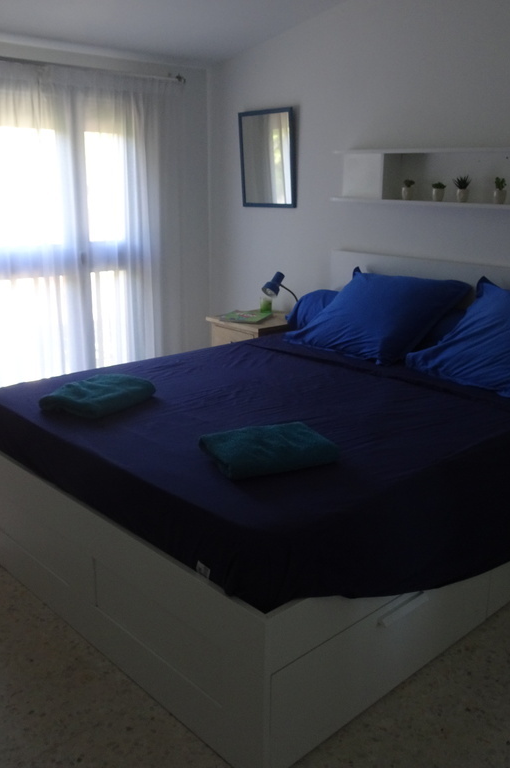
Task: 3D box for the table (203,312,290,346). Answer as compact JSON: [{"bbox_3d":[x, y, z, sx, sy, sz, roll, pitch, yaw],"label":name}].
[{"bbox_3d":[0.010,-0.078,4.332,0.400,0.645,0.485,-13,20,-41],"label":"table"}]

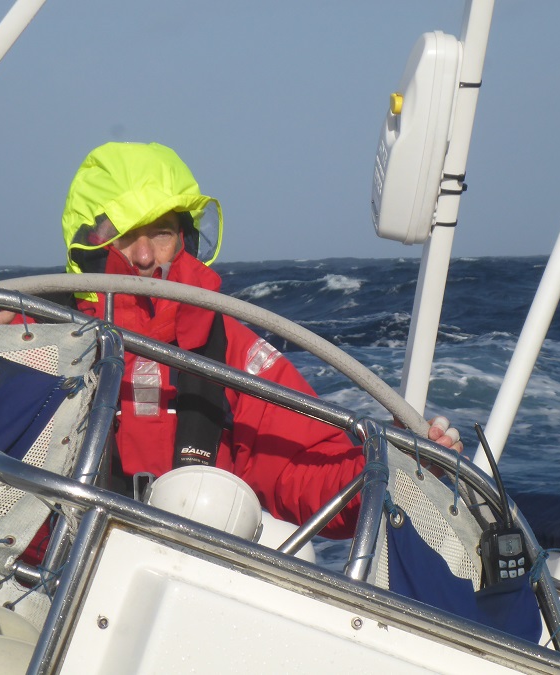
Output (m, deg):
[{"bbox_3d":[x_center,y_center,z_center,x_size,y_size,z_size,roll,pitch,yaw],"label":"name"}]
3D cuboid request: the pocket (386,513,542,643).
[{"bbox_3d":[0.268,0.357,5.120,0.240,0.190,0.065,18,2,-21],"label":"pocket"}]

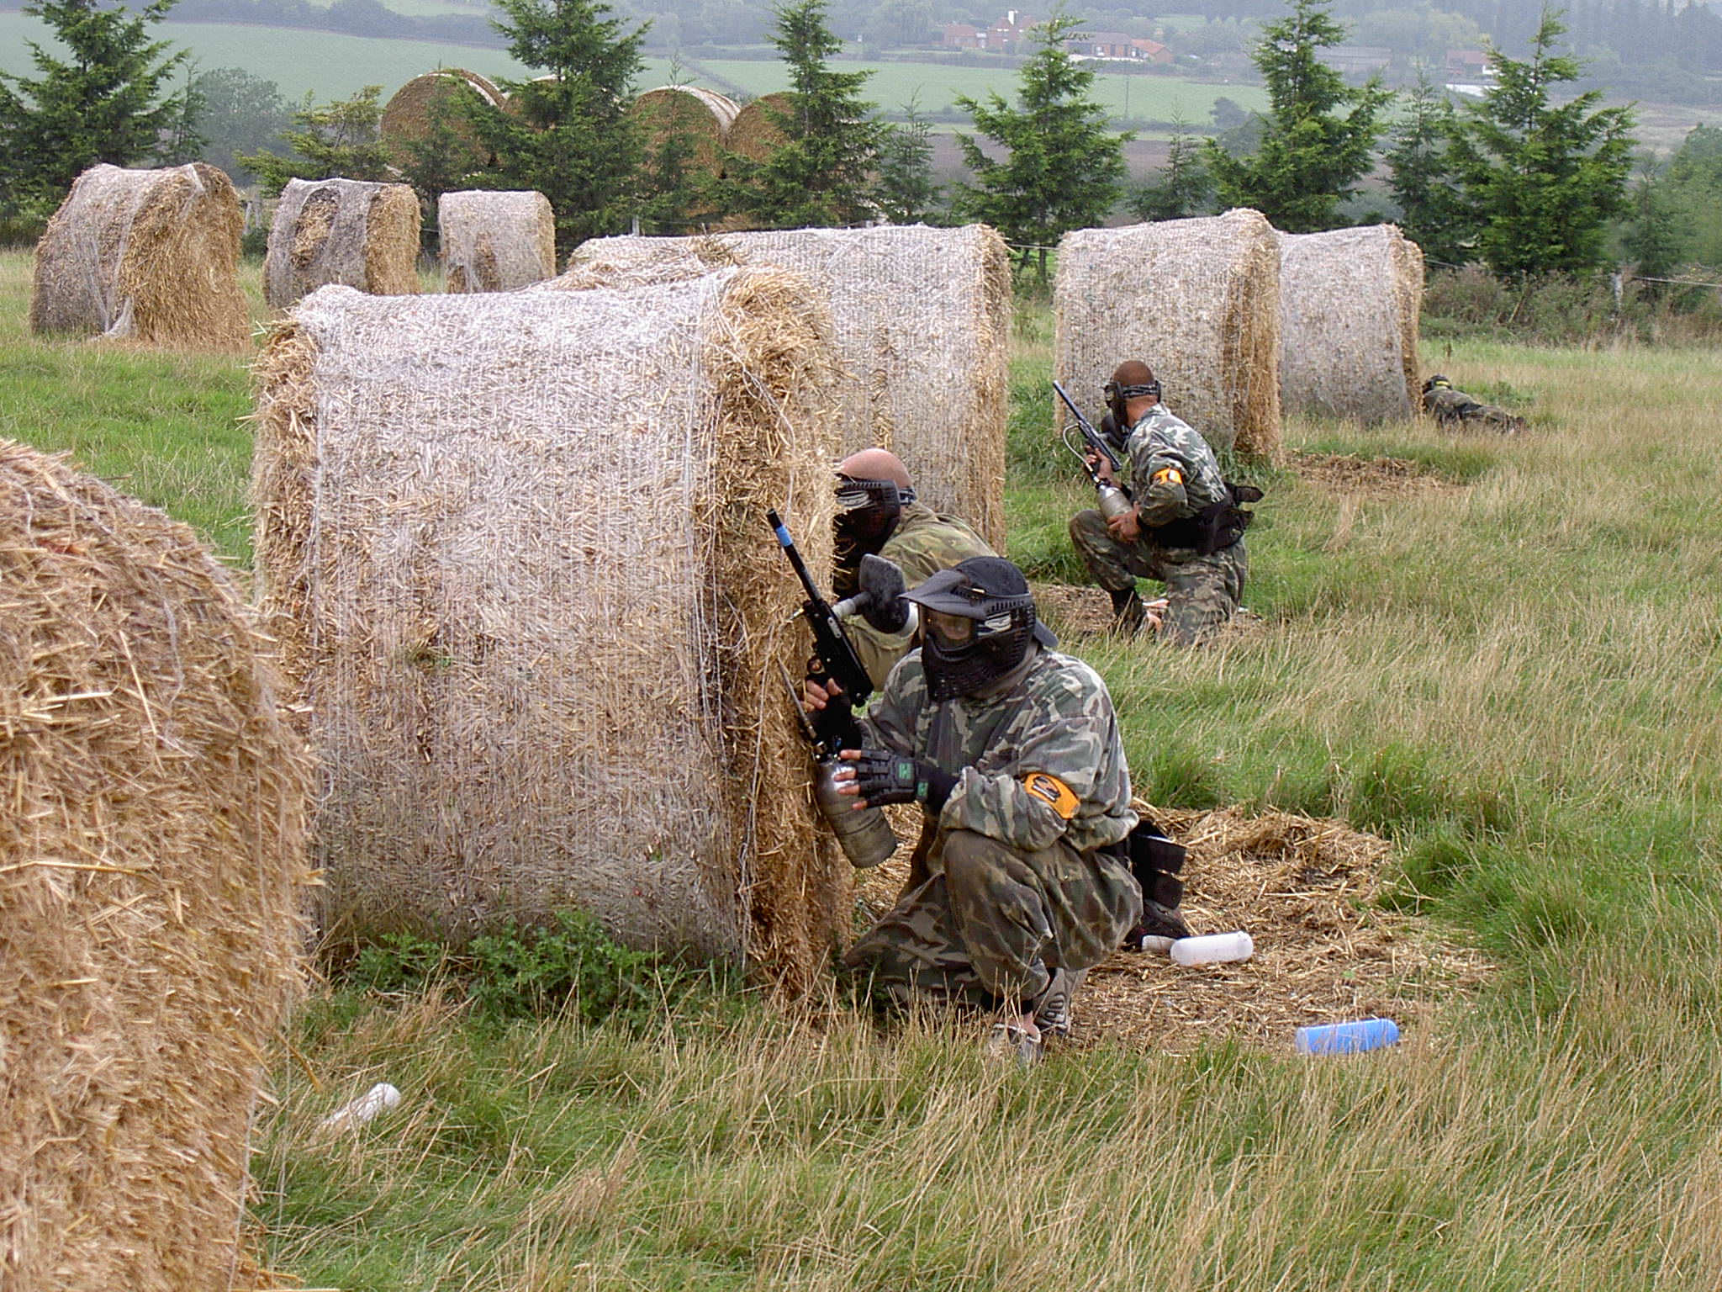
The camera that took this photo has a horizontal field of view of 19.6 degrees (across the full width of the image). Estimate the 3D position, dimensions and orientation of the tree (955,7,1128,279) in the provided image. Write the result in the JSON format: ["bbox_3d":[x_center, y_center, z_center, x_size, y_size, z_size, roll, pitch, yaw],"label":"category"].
[{"bbox_3d":[2.546,-7.071,70.000,2.600,3.850,2.600,0,6,0],"label":"tree"}]

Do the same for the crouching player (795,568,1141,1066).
[{"bbox_3d":[0.229,0.326,10.000,0.700,1.000,0.580,-6,8,-45],"label":"crouching player"}]

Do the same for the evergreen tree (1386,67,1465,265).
[{"bbox_3d":[6.492,-5.083,57.500,1.100,3.190,1.100,2,6,0],"label":"evergreen tree"}]

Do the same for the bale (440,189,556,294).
[{"bbox_3d":[-4.243,-4.588,58.000,1.200,1.470,1.500,0,6,3],"label":"bale"}]

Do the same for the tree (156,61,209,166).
[{"bbox_3d":[-8.273,-5.858,61.000,1.100,2.620,1.100,2,6,0],"label":"tree"}]

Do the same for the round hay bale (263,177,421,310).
[{"bbox_3d":[-5.927,-4.617,57.000,1.250,1.500,1.500,4,6,18],"label":"round hay bale"}]

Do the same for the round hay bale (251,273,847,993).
[{"bbox_3d":[-0.661,-0.036,10.800,1.100,1.500,1.500,2,6,5],"label":"round hay bale"}]

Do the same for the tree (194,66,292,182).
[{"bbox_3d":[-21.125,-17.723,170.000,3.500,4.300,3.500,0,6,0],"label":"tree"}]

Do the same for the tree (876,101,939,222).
[{"bbox_3d":[0.730,-7.142,76.000,1.300,2.400,1.300,2,6,0],"label":"tree"}]

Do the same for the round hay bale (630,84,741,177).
[{"bbox_3d":[-2.652,-7.575,74.000,1.500,1.500,1.200,1,6,12],"label":"round hay bale"}]

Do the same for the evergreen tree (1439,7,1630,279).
[{"bbox_3d":[9.940,-7.334,73.000,2.800,4.000,2.800,2,6,0],"label":"evergreen tree"}]

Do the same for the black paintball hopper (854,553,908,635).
[{"bbox_3d":[0.042,-0.104,9.950,0.115,0.180,0.100,-19,33,0],"label":"black paintball hopper"}]

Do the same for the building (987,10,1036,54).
[{"bbox_3d":[33.318,-135.652,1100.000,11.000,9.500,9.000,2,6,0],"label":"building"}]

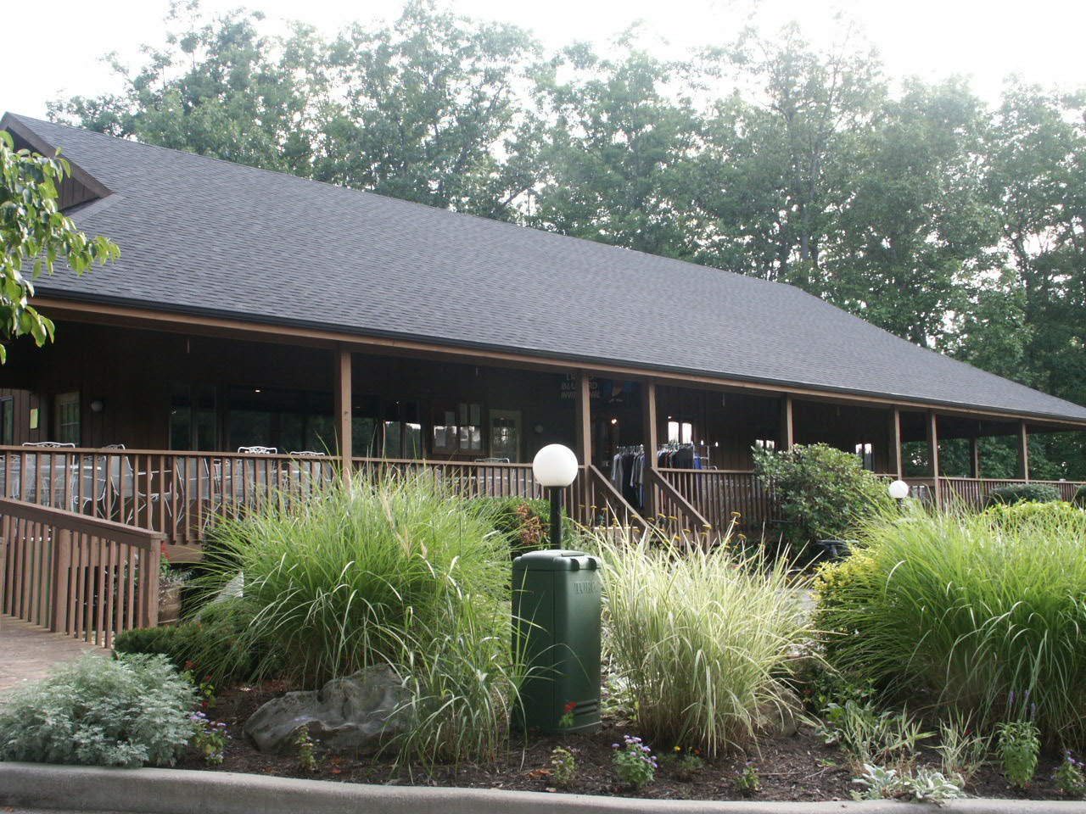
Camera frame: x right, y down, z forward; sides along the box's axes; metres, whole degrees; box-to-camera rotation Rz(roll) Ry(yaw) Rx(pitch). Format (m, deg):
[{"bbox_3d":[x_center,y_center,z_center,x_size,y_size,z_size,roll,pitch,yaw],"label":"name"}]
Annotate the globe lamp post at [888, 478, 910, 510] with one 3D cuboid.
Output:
[{"bbox_3d":[5.498,1.960,18.788,0.310,1.670,0.310,-1,-6,0],"label":"globe lamp post"}]

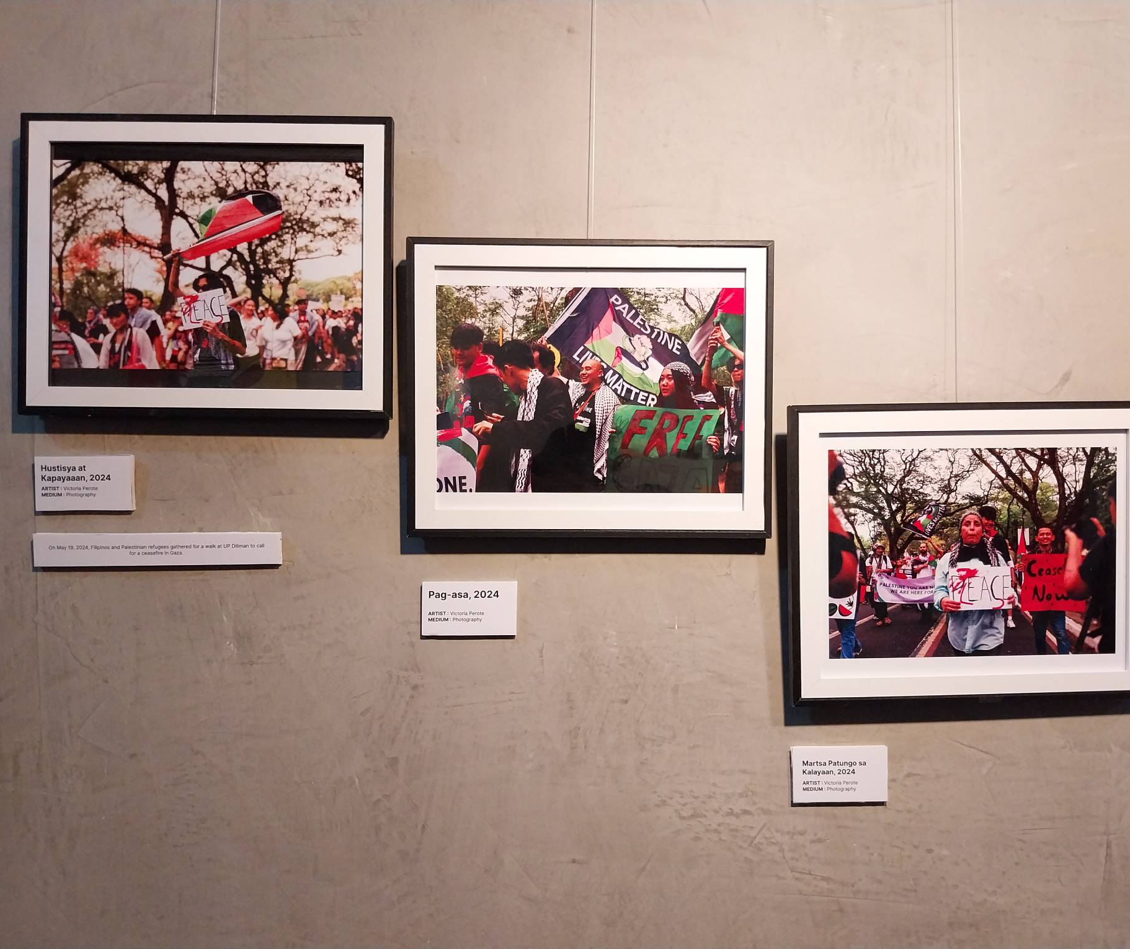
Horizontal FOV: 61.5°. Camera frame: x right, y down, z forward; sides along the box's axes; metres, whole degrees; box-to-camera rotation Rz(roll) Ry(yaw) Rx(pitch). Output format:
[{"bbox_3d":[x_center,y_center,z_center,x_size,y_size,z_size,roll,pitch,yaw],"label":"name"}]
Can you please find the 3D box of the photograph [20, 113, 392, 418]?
[{"bbox_3d":[-0.399,-0.232,1.067,0.411,0.335,0.026,1,1,-1],"label":"photograph"}]

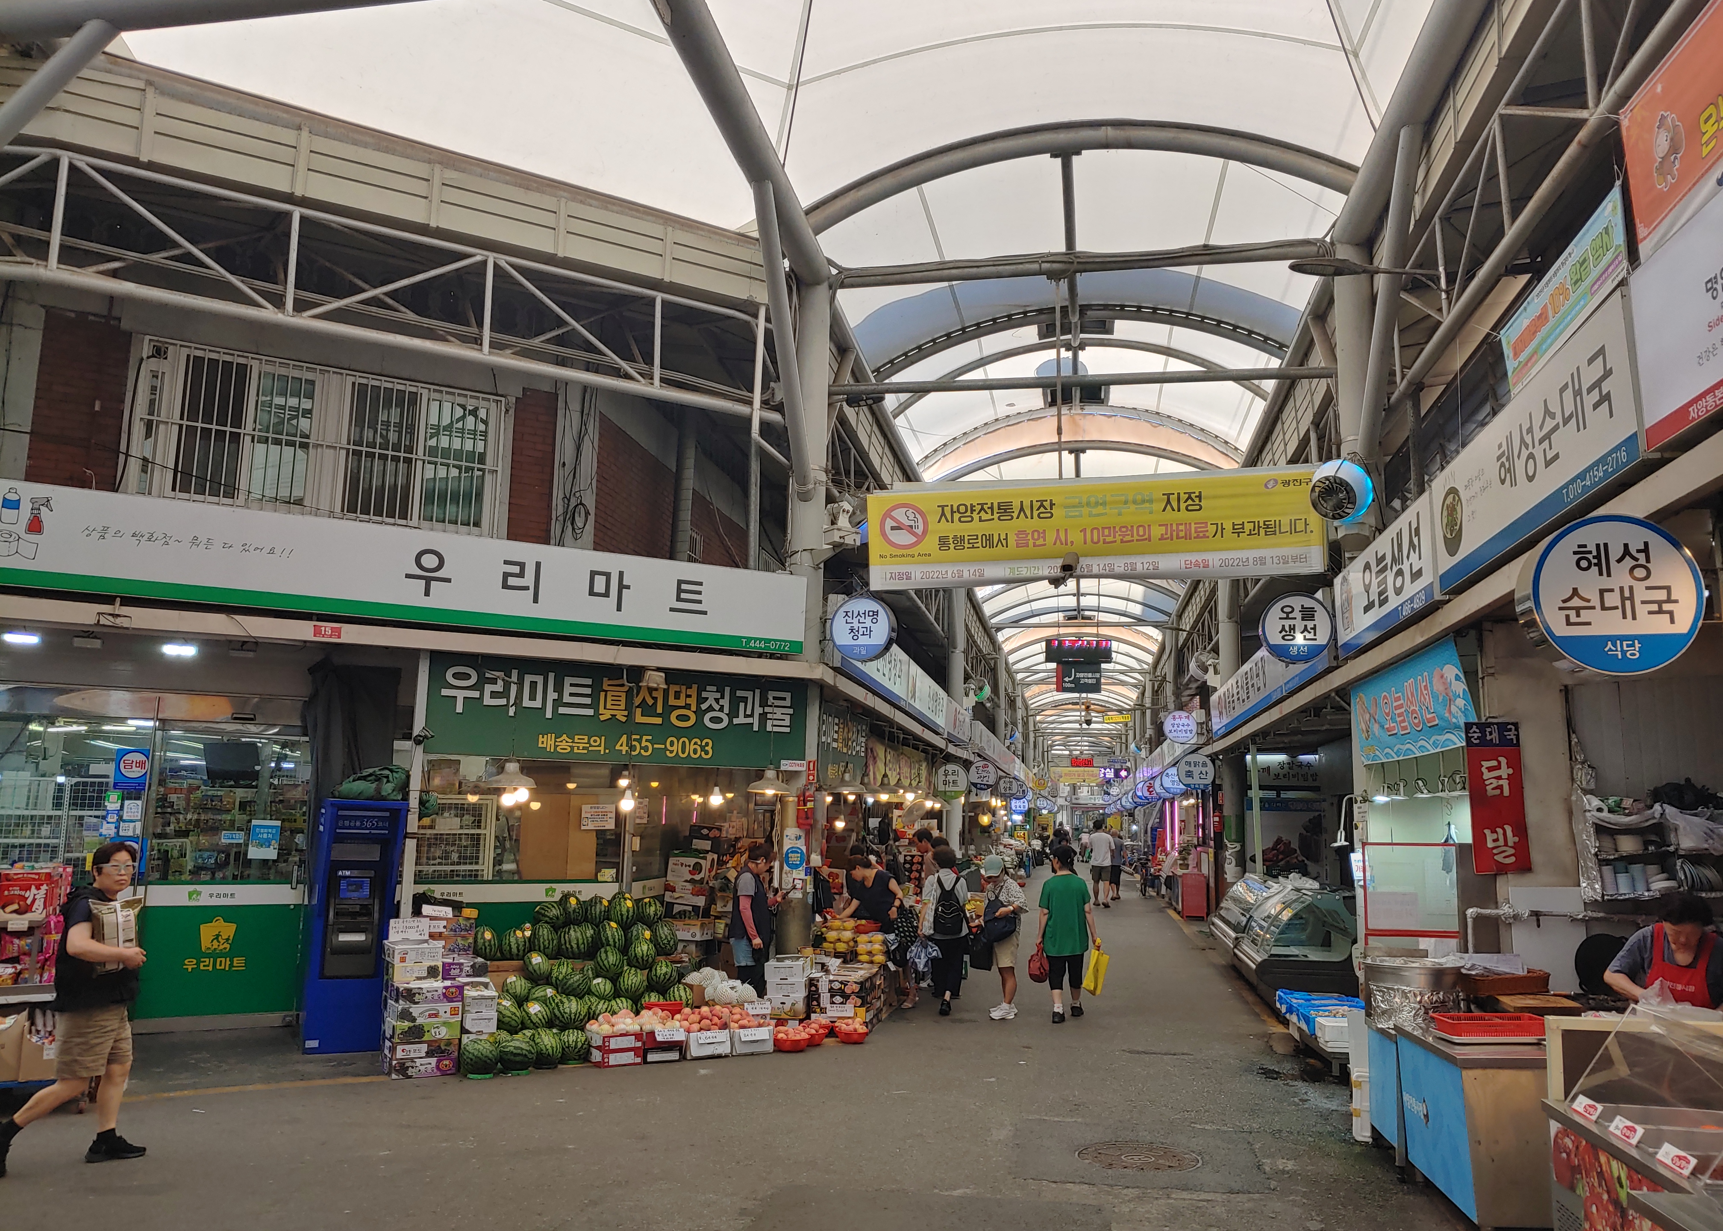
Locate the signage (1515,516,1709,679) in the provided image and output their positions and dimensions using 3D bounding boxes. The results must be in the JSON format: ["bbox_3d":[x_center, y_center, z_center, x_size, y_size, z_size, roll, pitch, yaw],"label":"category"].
[{"bbox_3d":[2.885,-0.066,4.798,0.605,0.605,0.160,-1,-9,10],"label":"signage"}]

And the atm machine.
[{"bbox_3d":[-3.894,2.345,9.520,0.540,1.800,0.620,7,-11,-26],"label":"atm machine"}]

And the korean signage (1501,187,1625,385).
[{"bbox_3d":[3.653,-1.619,6.554,0.040,0.480,1.580,-1,-9,10],"label":"korean signage"}]

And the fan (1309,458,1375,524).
[{"bbox_3d":[4.235,-1.096,10.950,0.480,0.530,0.520,-23,9,-42],"label":"fan"}]

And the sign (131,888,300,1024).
[{"bbox_3d":[-5.109,2.678,9.959,1.166,1.014,0.050,6,-11,-28],"label":"sign"}]

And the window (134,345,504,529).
[{"bbox_3d":[-4.700,-1.490,10.991,2.971,1.421,0.150,6,-11,-28],"label":"window"}]

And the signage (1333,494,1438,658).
[{"bbox_3d":[4.067,-0.212,9.611,0.160,0.723,3.094,-1,-10,10],"label":"signage"}]

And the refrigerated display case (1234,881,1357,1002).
[{"bbox_3d":[4.247,3.229,12.191,1.000,1.180,1.750,-1,-9,10],"label":"refrigerated display case"}]

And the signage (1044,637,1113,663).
[{"bbox_3d":[3.985,0.669,22.788,1.220,0.435,0.180,-1,-9,10],"label":"signage"}]

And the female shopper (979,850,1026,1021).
[{"bbox_3d":[1.299,2.913,11.391,0.400,1.450,0.460,5,-10,-24],"label":"female shopper"}]

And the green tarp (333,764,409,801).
[{"bbox_3d":[-3.821,1.330,9.691,0.520,0.280,0.450,6,-10,-26],"label":"green tarp"}]

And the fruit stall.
[{"bbox_3d":[-1.702,2.818,9.910,3.960,1.130,1.650,6,-11,-30],"label":"fruit stall"}]

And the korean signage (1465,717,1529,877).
[{"bbox_3d":[3.921,1.114,7.659,0.320,0.940,0.050,-1,-9,10],"label":"korean signage"}]

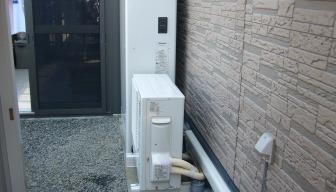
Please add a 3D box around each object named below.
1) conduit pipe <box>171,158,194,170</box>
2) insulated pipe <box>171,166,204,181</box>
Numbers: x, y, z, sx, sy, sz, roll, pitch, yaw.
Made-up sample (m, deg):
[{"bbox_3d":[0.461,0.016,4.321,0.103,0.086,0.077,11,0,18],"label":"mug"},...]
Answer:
[{"bbox_3d":[0.102,0.481,2.594,0.185,0.090,0.100,-2,16,-9],"label":"conduit pipe"},{"bbox_3d":[0.135,0.540,2.616,0.255,0.095,0.100,-2,16,-9],"label":"insulated pipe"}]

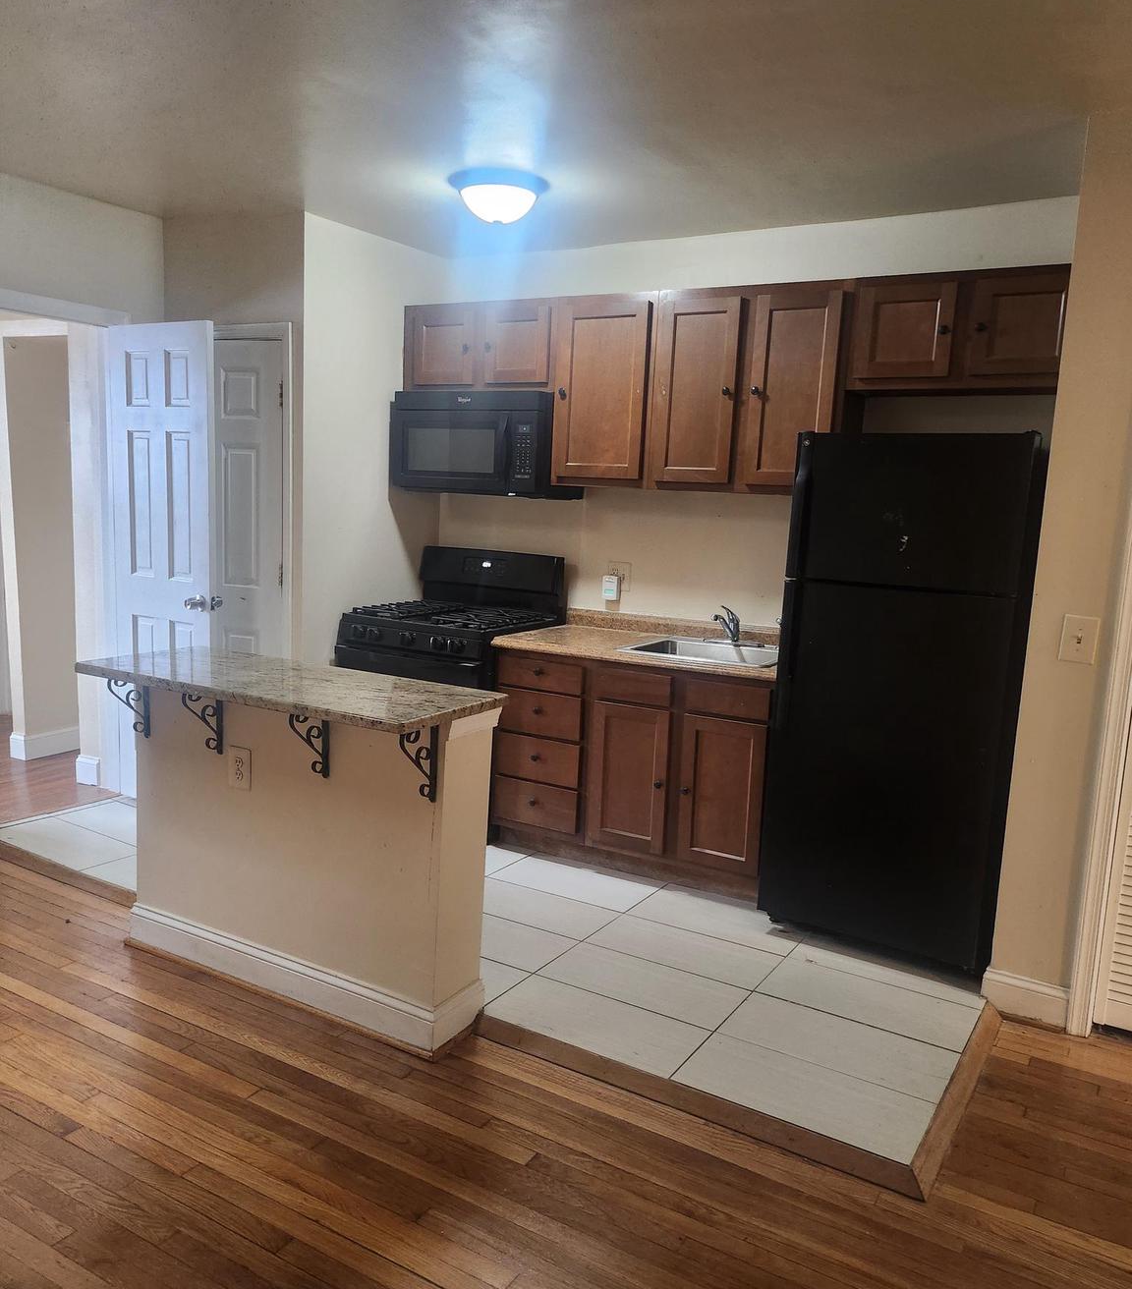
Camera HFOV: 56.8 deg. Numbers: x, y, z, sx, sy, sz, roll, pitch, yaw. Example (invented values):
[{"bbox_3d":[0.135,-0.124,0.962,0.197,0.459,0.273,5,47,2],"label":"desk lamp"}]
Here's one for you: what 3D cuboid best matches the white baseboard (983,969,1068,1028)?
[{"bbox_3d":[1.385,1.064,3.167,0.236,0.126,0.025,7,9,30],"label":"white baseboard"}]

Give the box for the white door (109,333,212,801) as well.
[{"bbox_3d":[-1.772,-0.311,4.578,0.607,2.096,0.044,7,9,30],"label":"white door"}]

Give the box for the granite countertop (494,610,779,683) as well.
[{"bbox_3d":[0.390,-0.003,4.194,1.208,0.112,0.661,7,9,30],"label":"granite countertop"}]

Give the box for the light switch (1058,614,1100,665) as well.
[{"bbox_3d":[1.468,-0.016,3.003,0.094,0.133,0.020,7,9,30],"label":"light switch"}]

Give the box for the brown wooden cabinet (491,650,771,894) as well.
[{"bbox_3d":[0.372,0.478,4.265,1.194,0.860,0.641,7,9,30],"label":"brown wooden cabinet"}]

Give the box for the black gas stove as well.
[{"bbox_3d":[-0.504,0.205,4.664,0.750,1.203,0.691,7,9,30],"label":"black gas stove"}]

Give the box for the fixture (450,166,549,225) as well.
[{"bbox_3d":[-0.244,-1.578,3.736,0.355,0.143,0.355,3,8,0],"label":"fixture"}]

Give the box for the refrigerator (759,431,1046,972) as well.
[{"bbox_3d":[1.191,0.168,3.656,0.725,1.721,0.730,7,9,30],"label":"refrigerator"}]

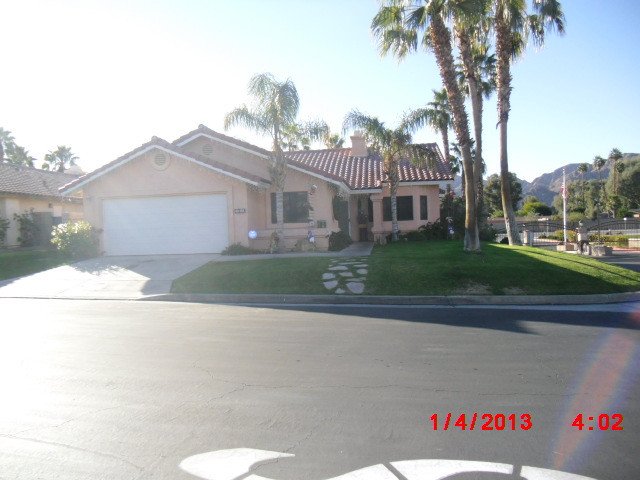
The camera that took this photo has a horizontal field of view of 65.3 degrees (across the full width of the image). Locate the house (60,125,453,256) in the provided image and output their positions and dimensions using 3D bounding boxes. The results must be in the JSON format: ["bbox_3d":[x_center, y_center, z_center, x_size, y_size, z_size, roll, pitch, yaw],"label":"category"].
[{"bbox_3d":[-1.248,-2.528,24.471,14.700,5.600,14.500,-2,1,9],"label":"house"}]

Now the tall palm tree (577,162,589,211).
[{"bbox_3d":[43.717,-7.325,83.137,2.100,11.130,2.100,-2,1,9],"label":"tall palm tree"}]

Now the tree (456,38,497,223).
[{"bbox_3d":[9.512,-6.110,30.147,2.500,12.008,2.500,-2,1,9],"label":"tree"}]

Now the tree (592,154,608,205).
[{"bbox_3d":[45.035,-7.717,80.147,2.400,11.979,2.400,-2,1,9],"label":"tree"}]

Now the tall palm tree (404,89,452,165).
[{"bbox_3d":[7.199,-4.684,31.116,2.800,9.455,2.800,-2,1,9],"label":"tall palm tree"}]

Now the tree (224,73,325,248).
[{"bbox_3d":[-1.611,-2.746,17.678,3.200,6.325,3.200,-2,1,9],"label":"tree"}]

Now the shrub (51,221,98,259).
[{"bbox_3d":[-8.835,0.006,18.039,1.600,1.380,1.450,-2,1,9],"label":"shrub"}]

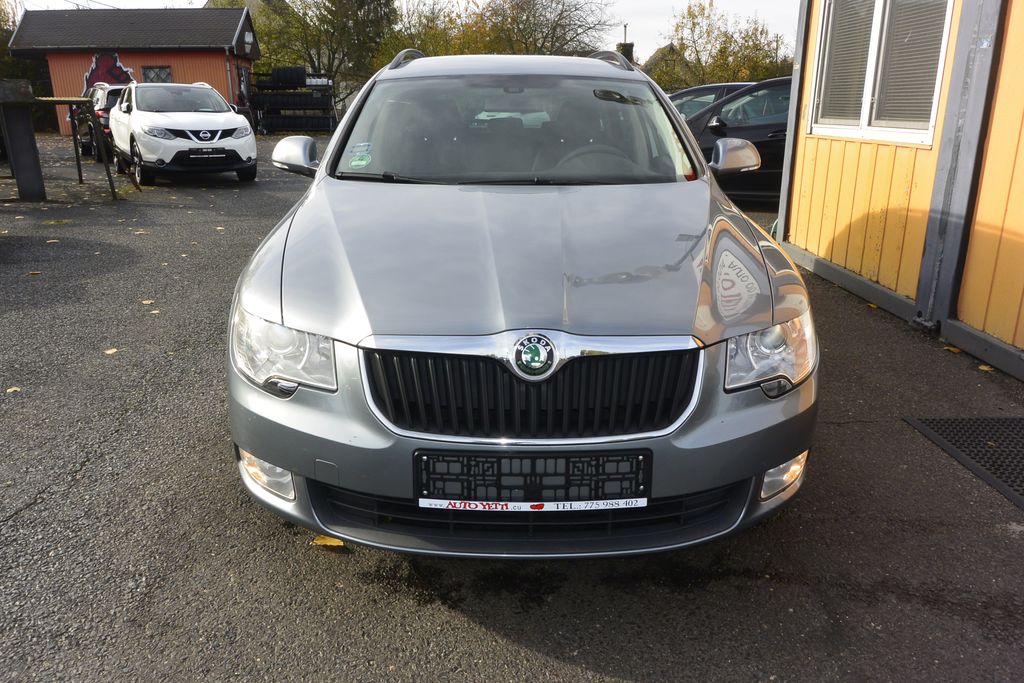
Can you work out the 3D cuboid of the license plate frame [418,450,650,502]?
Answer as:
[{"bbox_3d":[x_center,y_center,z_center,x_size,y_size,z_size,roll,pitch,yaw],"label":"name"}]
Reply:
[{"bbox_3d":[0.046,0.299,1.712,0.525,0.120,0.028,0,9,-1],"label":"license plate frame"}]

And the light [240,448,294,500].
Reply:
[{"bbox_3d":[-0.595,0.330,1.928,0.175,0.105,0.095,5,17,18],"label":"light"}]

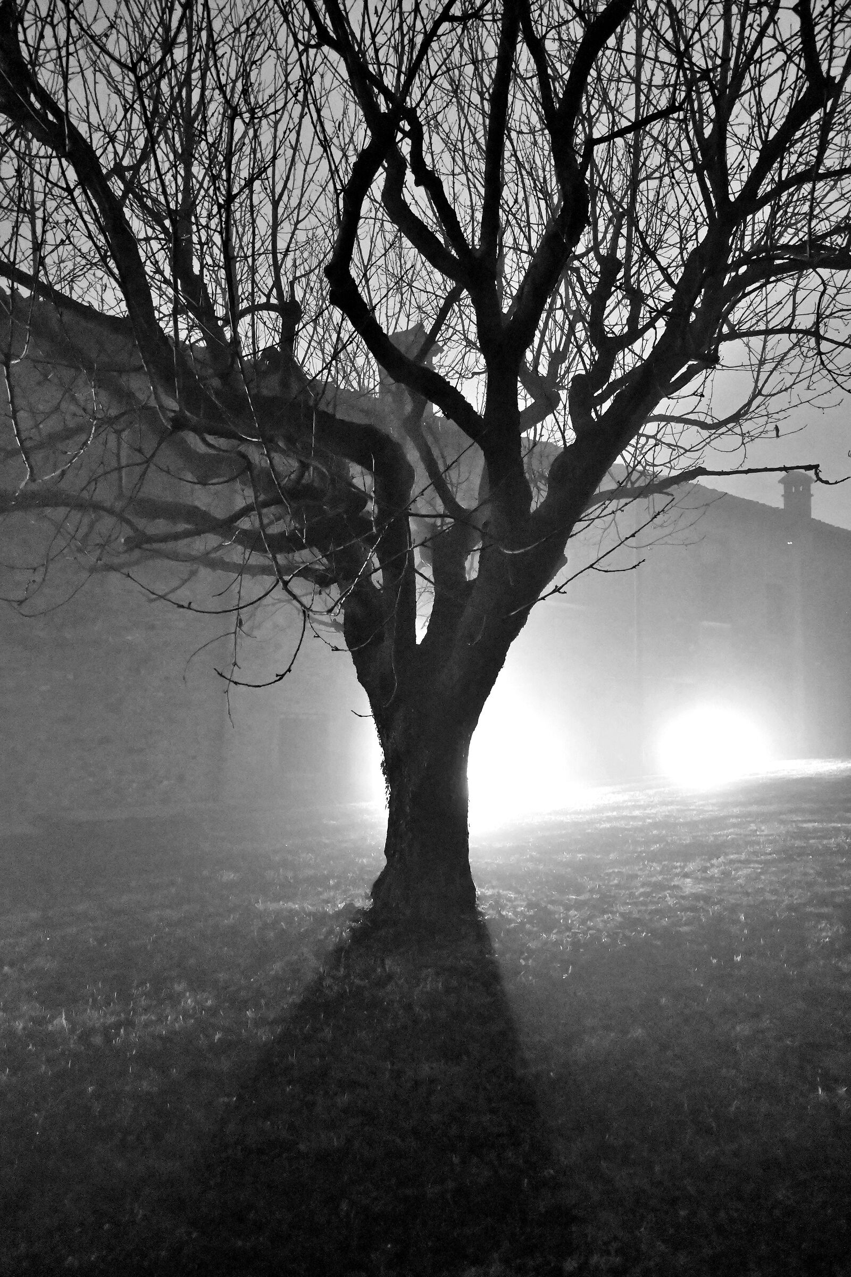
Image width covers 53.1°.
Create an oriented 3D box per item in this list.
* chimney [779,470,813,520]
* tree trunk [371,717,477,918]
[{"bbox_3d":[8.494,-3.279,19.500,0.700,1.150,0.700,4,-5,-40],"label":"chimney"},{"bbox_3d":[-0.014,1.255,6.000,0.730,1.420,0.680,1,-4,0],"label":"tree trunk"}]

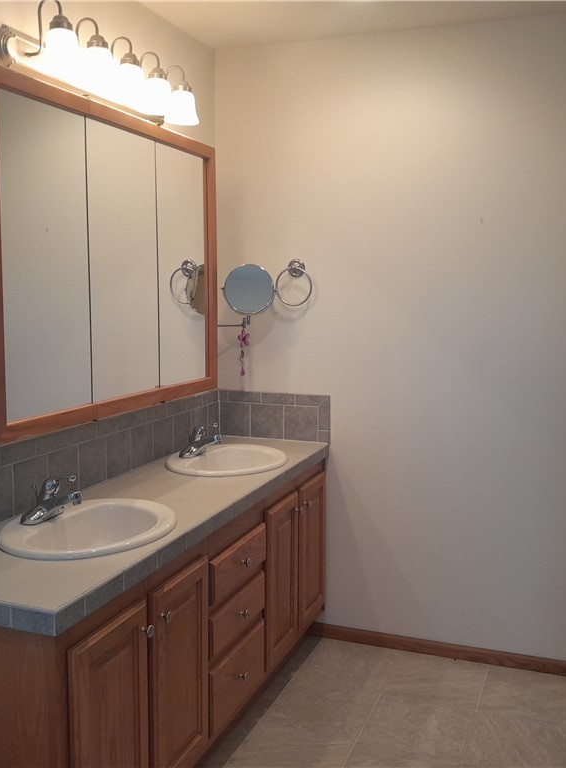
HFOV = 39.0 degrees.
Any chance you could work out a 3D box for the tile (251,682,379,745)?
[{"bbox_3d":[0.142,1.135,2.804,0.348,0.010,0.345,3,7,20],"label":"tile"}]

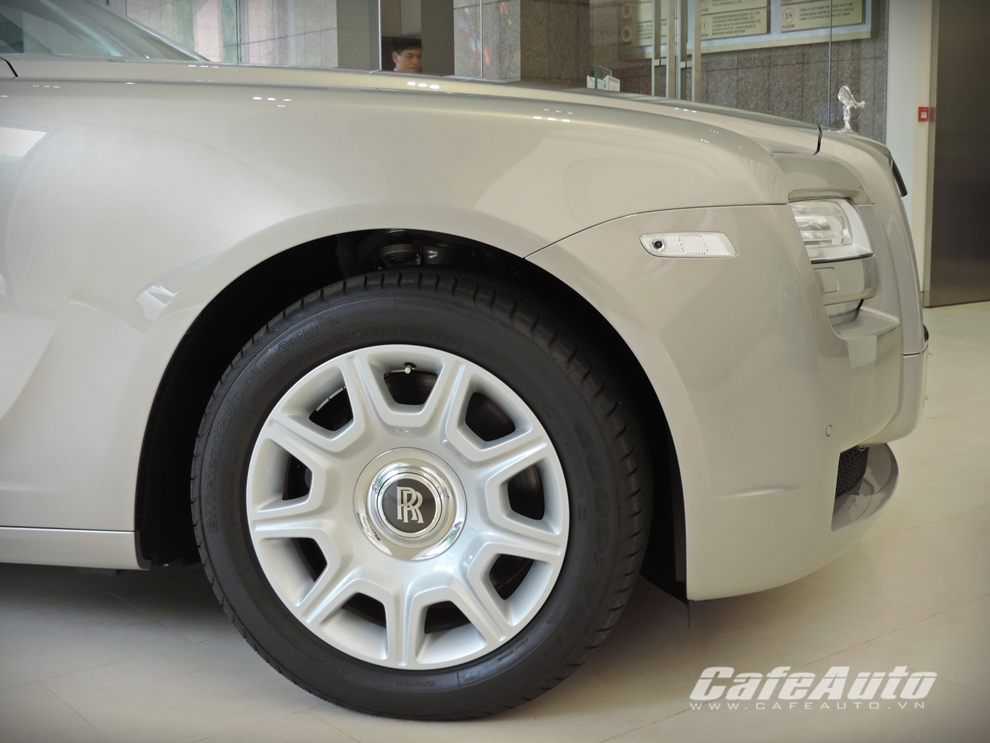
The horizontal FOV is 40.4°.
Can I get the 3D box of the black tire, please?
[{"bbox_3d":[-0.118,0.195,2.194,0.737,0.731,0.262,2,9,11],"label":"black tire"}]

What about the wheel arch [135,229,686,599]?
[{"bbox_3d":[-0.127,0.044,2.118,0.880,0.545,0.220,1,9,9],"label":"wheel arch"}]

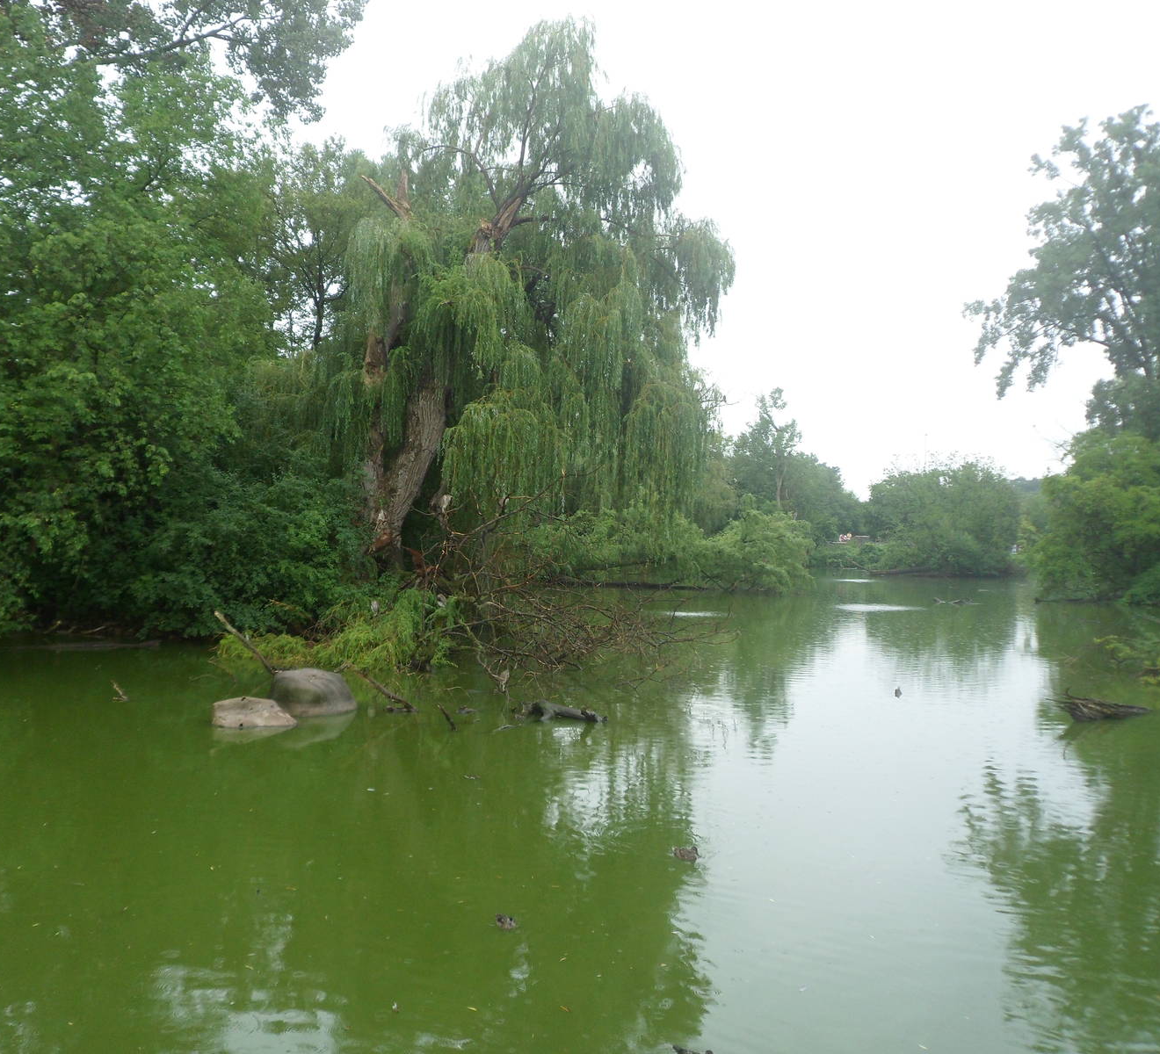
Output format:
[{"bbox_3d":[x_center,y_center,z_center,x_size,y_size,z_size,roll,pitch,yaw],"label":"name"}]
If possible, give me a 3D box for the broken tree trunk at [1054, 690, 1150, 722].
[{"bbox_3d":[12.133,4.109,25.456,2.250,0.620,0.750,1,1,-22],"label":"broken tree trunk"}]

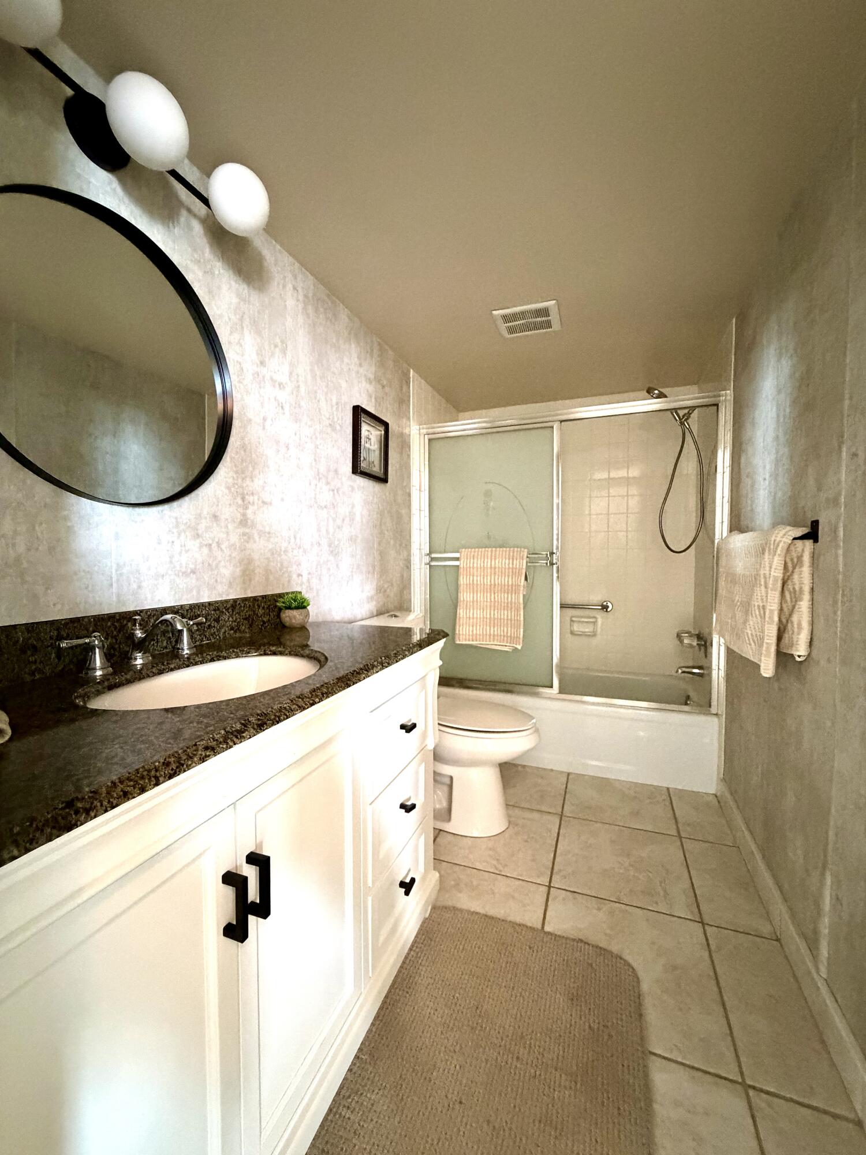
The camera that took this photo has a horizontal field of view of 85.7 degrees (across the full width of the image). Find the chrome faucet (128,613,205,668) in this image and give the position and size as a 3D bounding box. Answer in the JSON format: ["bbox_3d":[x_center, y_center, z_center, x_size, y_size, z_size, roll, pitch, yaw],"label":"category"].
[{"bbox_3d":[-0.573,0.130,1.098,0.174,0.109,0.210,1,3,21],"label":"chrome faucet"}]

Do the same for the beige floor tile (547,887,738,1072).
[{"bbox_3d":[0.519,1.044,1.260,0.442,0.010,0.445,1,3,20],"label":"beige floor tile"}]

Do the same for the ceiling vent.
[{"bbox_3d":[0.403,-1.068,1.959,0.250,0.020,0.250,1,3,20],"label":"ceiling vent"}]

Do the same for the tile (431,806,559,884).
[{"bbox_3d":[0.266,1.039,1.874,0.450,0.012,0.464,1,3,21],"label":"tile"}]

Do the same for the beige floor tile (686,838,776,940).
[{"bbox_3d":[0.993,1.046,1.600,0.196,0.012,0.464,1,3,21],"label":"beige floor tile"}]

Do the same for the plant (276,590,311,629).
[{"bbox_3d":[-0.429,0.096,1.452,0.100,0.112,0.100,1,3,20],"label":"plant"}]

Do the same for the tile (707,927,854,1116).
[{"bbox_3d":[0.830,1.065,1.167,0.196,0.012,0.464,1,3,21],"label":"tile"}]

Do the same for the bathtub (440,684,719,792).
[{"bbox_3d":[0.741,0.802,2.792,1.524,0.381,0.751,1,3,21],"label":"bathtub"}]

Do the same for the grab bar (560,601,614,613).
[{"bbox_3d":[0.853,0.186,3.019,0.580,0.075,0.080,1,3,20],"label":"grab bar"}]

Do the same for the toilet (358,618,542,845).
[{"bbox_3d":[0.081,0.611,2.070,0.777,0.828,0.420,1,3,21],"label":"toilet"}]

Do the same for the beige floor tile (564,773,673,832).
[{"bbox_3d":[0.827,1.000,2.084,0.442,0.010,0.405,1,3,20],"label":"beige floor tile"}]

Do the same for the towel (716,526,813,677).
[{"bbox_3d":[1.029,0.055,1.492,0.107,0.382,0.650,1,3,21],"label":"towel"}]

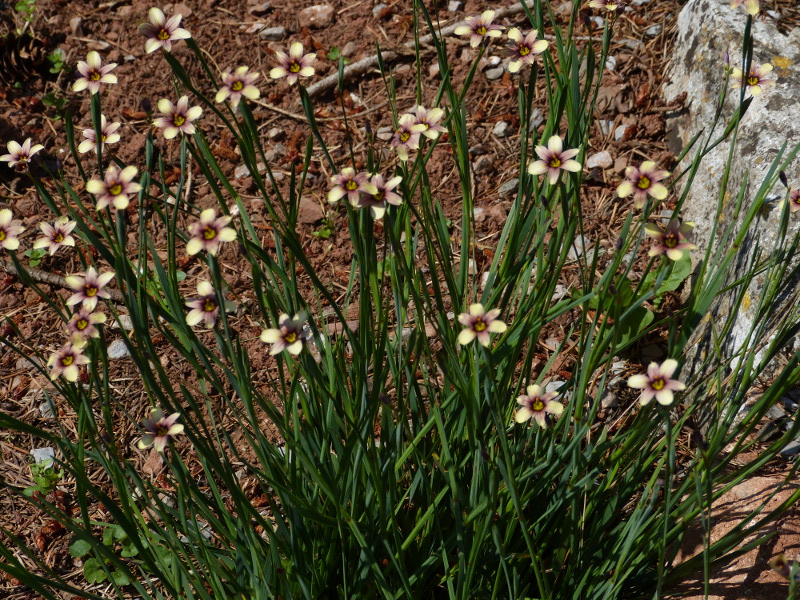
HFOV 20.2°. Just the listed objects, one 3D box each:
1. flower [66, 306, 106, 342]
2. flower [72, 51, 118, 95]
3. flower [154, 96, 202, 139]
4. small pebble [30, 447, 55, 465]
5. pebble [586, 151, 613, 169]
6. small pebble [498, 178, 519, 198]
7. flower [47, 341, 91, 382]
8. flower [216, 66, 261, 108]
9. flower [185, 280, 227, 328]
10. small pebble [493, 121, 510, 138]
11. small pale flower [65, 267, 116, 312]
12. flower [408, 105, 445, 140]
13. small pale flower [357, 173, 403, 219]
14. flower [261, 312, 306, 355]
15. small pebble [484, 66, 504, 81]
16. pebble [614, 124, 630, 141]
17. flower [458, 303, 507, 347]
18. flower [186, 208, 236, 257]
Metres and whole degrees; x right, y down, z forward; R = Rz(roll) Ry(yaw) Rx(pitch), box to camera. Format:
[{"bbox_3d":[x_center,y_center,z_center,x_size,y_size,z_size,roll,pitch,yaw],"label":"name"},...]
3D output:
[{"bbox_3d":[-0.151,0.012,1.080,0.021,0.009,0.021,-7,85,-9],"label":"flower"},{"bbox_3d":[-0.149,-0.112,1.100,0.023,0.022,0.009,-6,2,-8],"label":"flower"},{"bbox_3d":[-0.112,-0.092,1.130,0.025,0.010,0.024,-3,72,-4],"label":"flower"},{"bbox_3d":[-0.209,0.092,1.310,0.014,0.010,0.011,0,40,0],"label":"small pebble"},{"bbox_3d":[0.129,-0.091,1.450,0.018,0.010,0.014,0,40,0],"label":"pebble"},{"bbox_3d":[0.069,-0.071,1.420,0.013,0.009,0.013,0,40,0],"label":"small pebble"},{"bbox_3d":[-0.158,0.029,1.070,0.021,0.009,0.020,-8,85,-9],"label":"flower"},{"bbox_3d":[-0.079,-0.103,1.090,0.022,0.021,0.009,-3,1,-4],"label":"flower"},{"bbox_3d":[-0.091,0.002,1.060,0.023,0.023,0.009,-4,-5,-5],"label":"flower"},{"bbox_3d":[0.066,-0.111,1.460,0.010,0.009,0.011,0,40,0],"label":"small pebble"},{"bbox_3d":[-0.146,-0.005,1.060,0.024,0.023,0.009,-7,-4,-8],"label":"small pale flower"},{"bbox_3d":[0.015,-0.090,1.140,0.021,0.010,0.020,-11,72,-13],"label":"flower"},{"bbox_3d":[-0.010,-0.051,1.115,0.023,0.010,0.023,-4,73,-5],"label":"small pale flower"},{"bbox_3d":[-0.056,0.017,1.100,0.024,0.010,0.024,7,68,8],"label":"flower"},{"bbox_3d":[0.063,-0.152,1.500,0.012,0.007,0.009,0,40,0],"label":"small pebble"},{"bbox_3d":[0.147,-0.110,1.470,0.013,0.008,0.010,0,40,0],"label":"pebble"},{"bbox_3d":[0.039,0.012,1.060,0.023,0.009,0.022,2,84,2],"label":"flower"},{"bbox_3d":[-0.093,-0.033,1.110,0.025,0.010,0.025,-8,79,-9],"label":"flower"}]

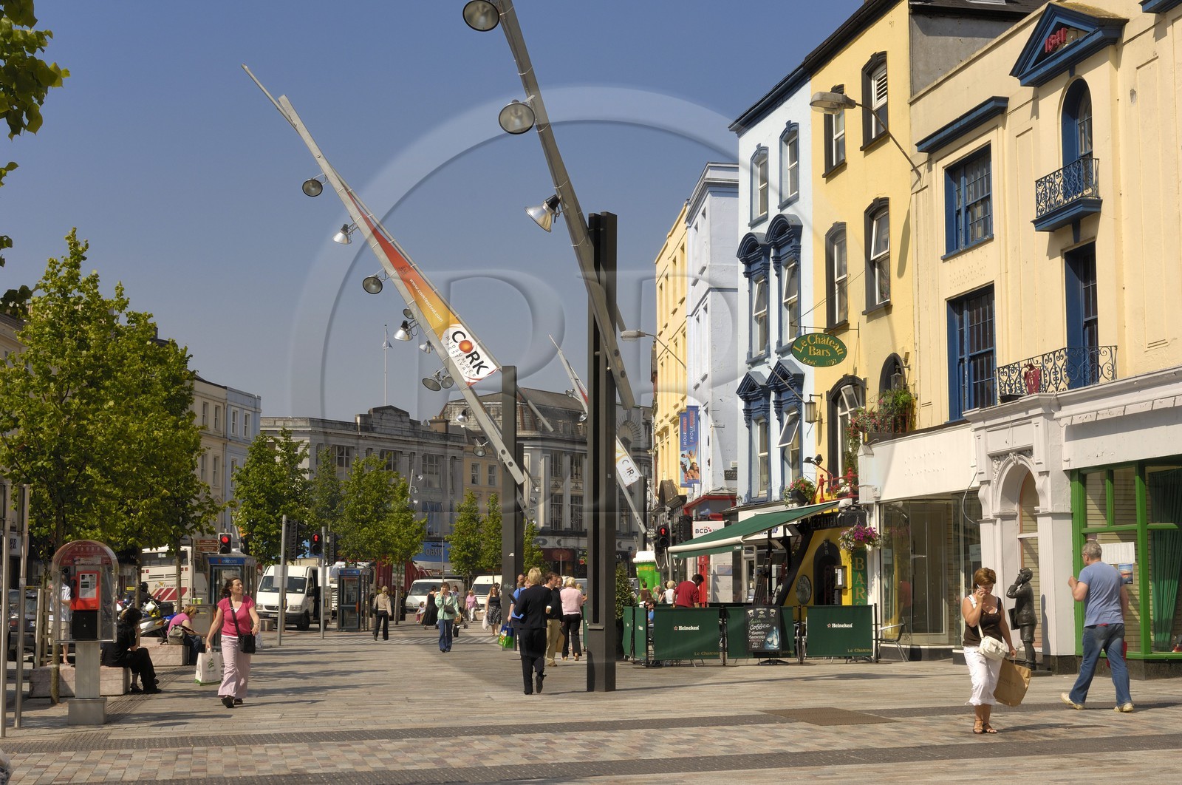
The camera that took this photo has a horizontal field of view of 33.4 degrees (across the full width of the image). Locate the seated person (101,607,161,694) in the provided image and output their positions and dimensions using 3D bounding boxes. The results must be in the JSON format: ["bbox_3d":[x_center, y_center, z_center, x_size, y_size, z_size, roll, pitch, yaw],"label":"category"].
[{"bbox_3d":[-6.887,3.864,29.466,0.860,1.289,0.520,1,-6,-12],"label":"seated person"}]

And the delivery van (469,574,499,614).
[{"bbox_3d":[-6.337,12.601,121.630,2.000,2.450,5.200,0,-6,0],"label":"delivery van"}]

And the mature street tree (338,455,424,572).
[{"bbox_3d":[-8.797,6.222,82.798,3.623,7.213,3.300,0,-6,0],"label":"mature street tree"}]

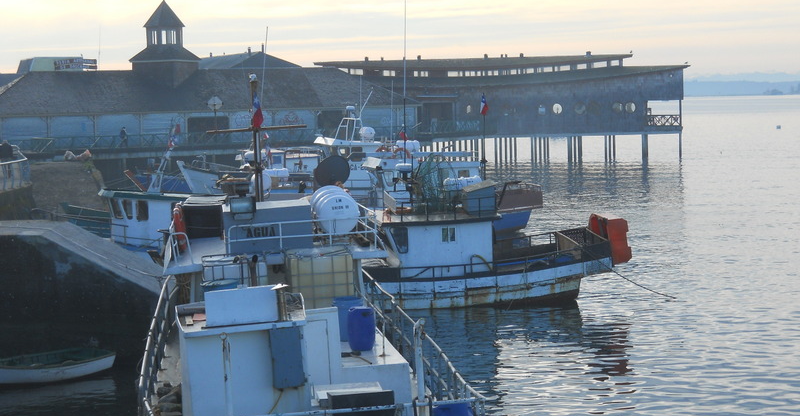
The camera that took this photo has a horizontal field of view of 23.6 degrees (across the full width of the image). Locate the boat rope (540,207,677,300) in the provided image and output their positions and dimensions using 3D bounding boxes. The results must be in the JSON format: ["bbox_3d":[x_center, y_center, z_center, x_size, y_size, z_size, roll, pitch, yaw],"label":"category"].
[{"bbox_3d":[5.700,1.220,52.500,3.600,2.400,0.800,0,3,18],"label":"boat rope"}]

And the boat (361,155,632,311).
[{"bbox_3d":[1.250,0.566,52.400,10.000,4.100,4.100,-1,3,-9],"label":"boat"}]

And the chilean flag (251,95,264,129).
[{"bbox_3d":[-2.702,-1.836,36.500,0.250,0.640,0.130,-1,3,-6],"label":"chilean flag"}]

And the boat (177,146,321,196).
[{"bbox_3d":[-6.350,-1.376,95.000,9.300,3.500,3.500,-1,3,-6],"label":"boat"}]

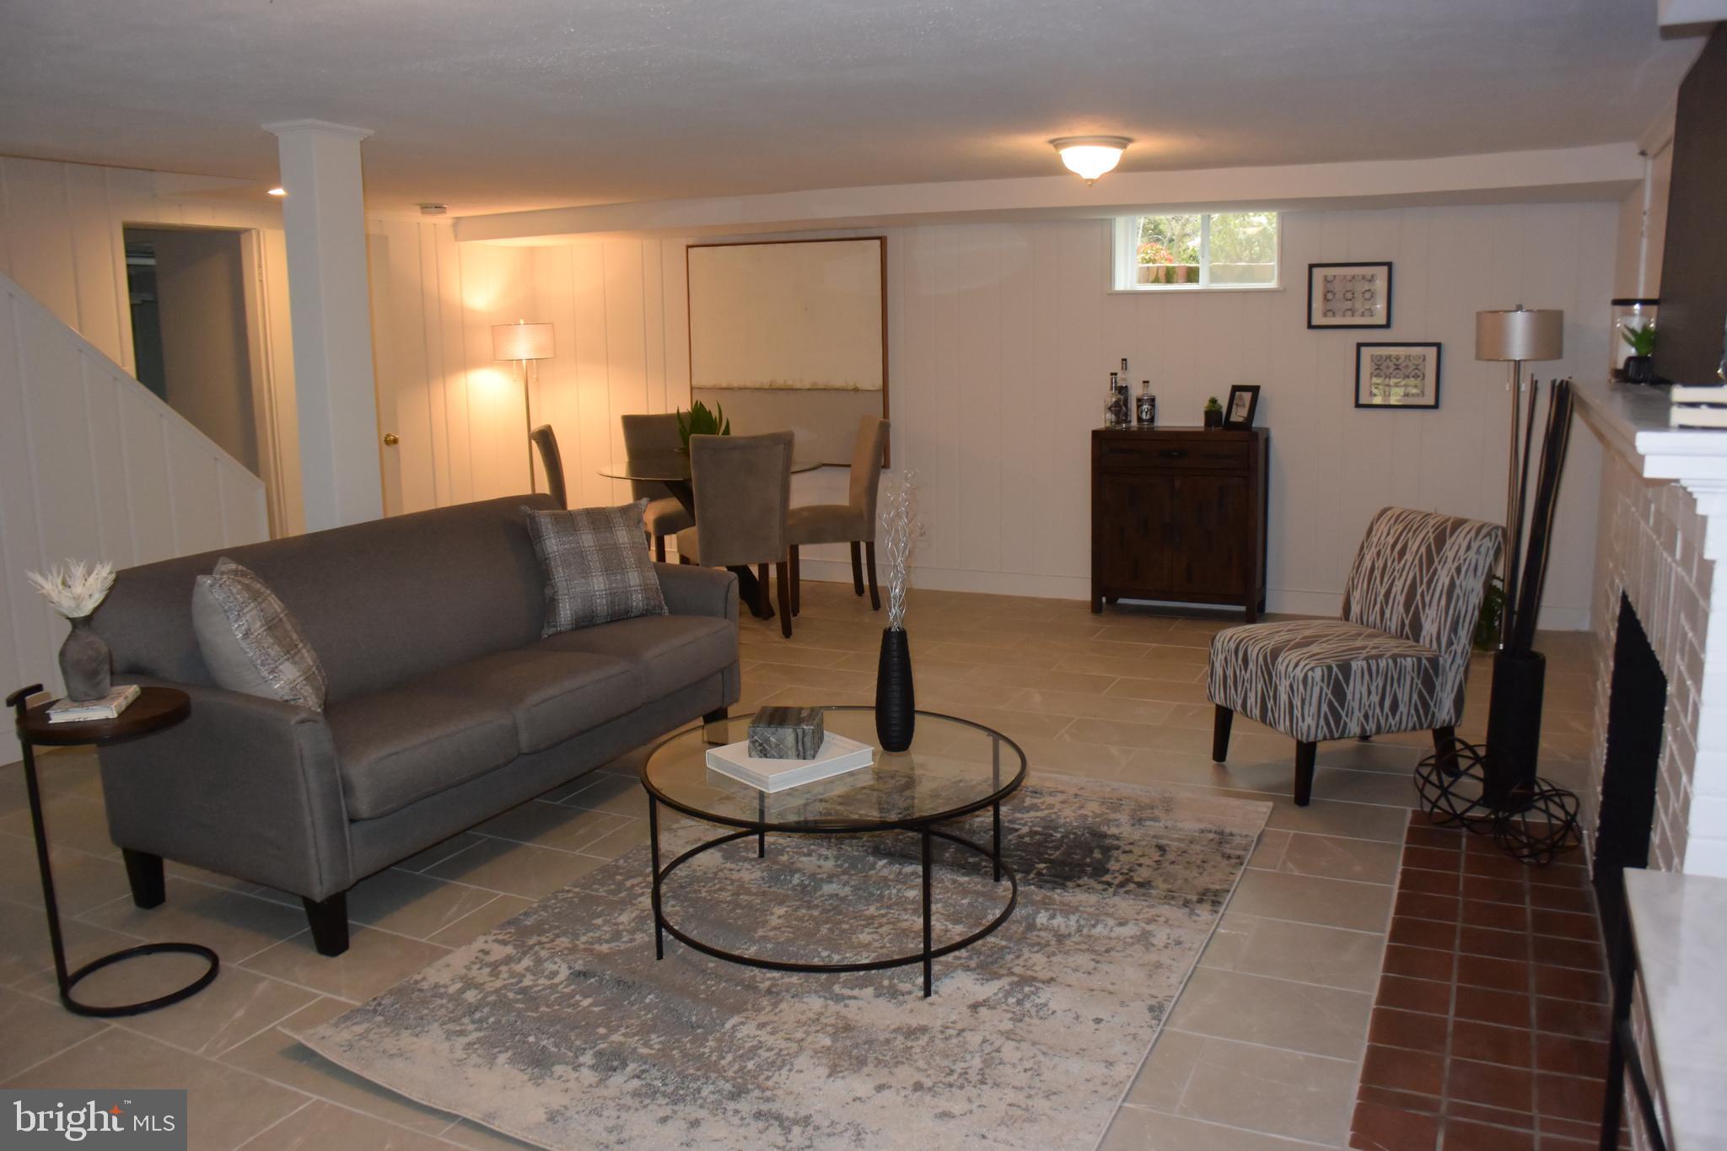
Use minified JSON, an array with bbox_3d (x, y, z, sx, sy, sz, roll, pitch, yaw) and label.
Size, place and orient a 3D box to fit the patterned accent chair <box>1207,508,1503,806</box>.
[{"bbox_3d":[1.593,0.227,4.263,0.725,0.832,0.535,-4,10,-19],"label":"patterned accent chair"}]

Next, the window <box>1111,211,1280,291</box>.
[{"bbox_3d":[1.754,-1.712,6.838,0.860,0.420,0.100,4,10,23],"label":"window"}]

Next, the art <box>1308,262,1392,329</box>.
[{"bbox_3d":[2.454,-1.416,6.539,0.417,0.339,0.025,4,10,23],"label":"art"}]

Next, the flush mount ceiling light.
[{"bbox_3d":[0.962,-1.745,5.489,0.347,0.180,0.347,4,10,23],"label":"flush mount ceiling light"}]

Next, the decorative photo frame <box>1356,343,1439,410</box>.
[{"bbox_3d":[2.685,-1.005,6.509,0.417,0.339,0.025,4,10,23],"label":"decorative photo frame"}]

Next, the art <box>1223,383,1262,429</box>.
[{"bbox_3d":[1.942,-0.858,6.643,0.030,0.235,0.180,11,1,-43],"label":"art"}]

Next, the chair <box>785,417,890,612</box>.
[{"bbox_3d":[-0.183,-0.324,6.893,0.560,1.000,0.485,-4,10,-14],"label":"chair"}]

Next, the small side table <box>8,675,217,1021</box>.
[{"bbox_3d":[-1.640,0.572,2.859,0.390,0.690,0.375,-7,12,-31],"label":"small side table"}]

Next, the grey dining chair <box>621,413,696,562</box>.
[{"bbox_3d":[-1.052,-0.404,7.436,0.485,1.000,0.560,-5,11,-19],"label":"grey dining chair"}]

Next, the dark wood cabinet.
[{"bbox_3d":[1.603,-0.268,6.564,0.810,0.940,0.300,4,11,25],"label":"dark wood cabinet"}]

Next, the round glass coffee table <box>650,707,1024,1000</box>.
[{"bbox_3d":[-0.067,0.633,3.121,0.910,0.405,0.910,-1,10,0],"label":"round glass coffee table"}]

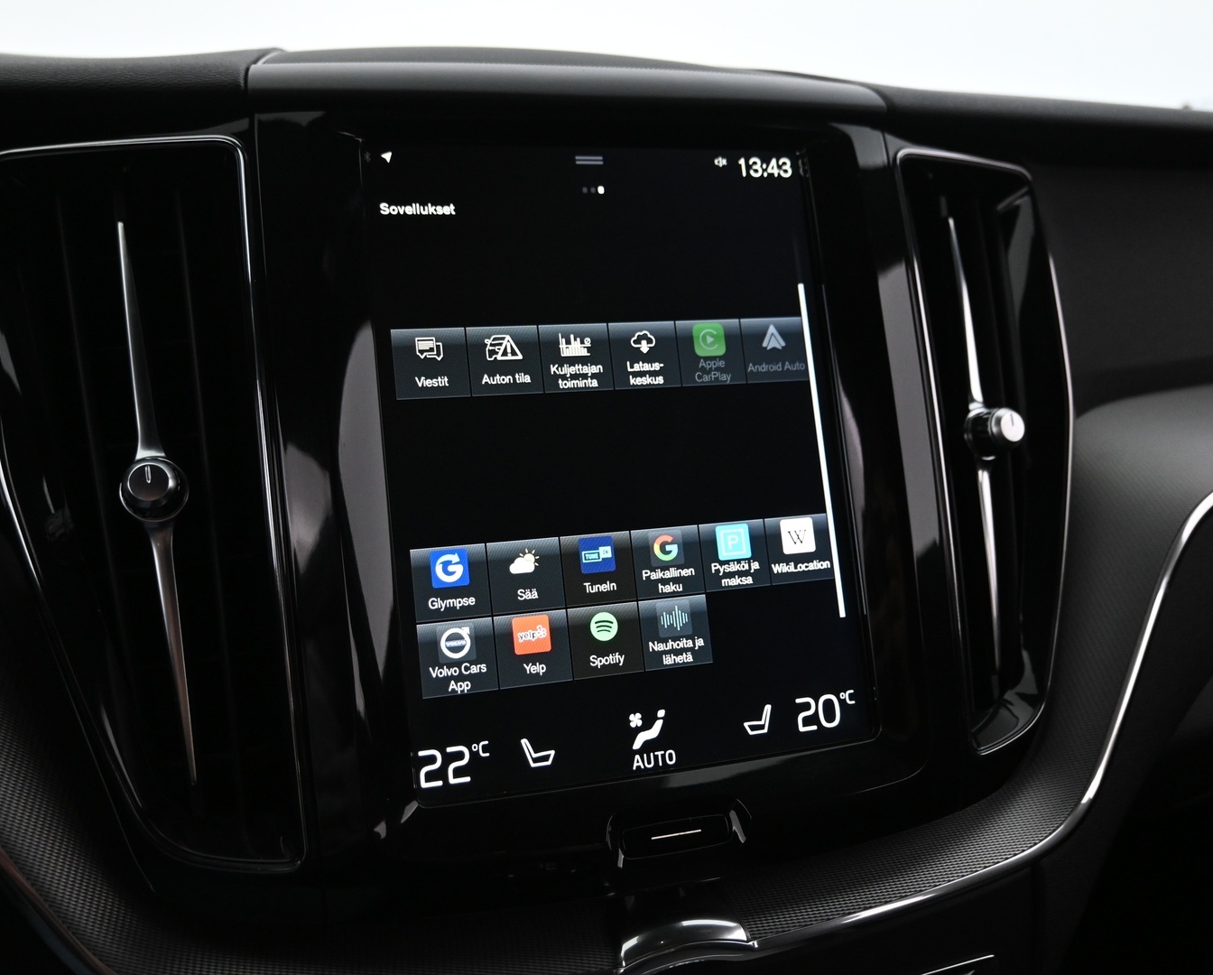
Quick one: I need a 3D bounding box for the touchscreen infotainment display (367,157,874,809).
[{"bbox_3d":[0.003,-0.010,0.327,0.134,0.178,0.018,-4,-6,-17],"label":"touchscreen infotainment display"}]

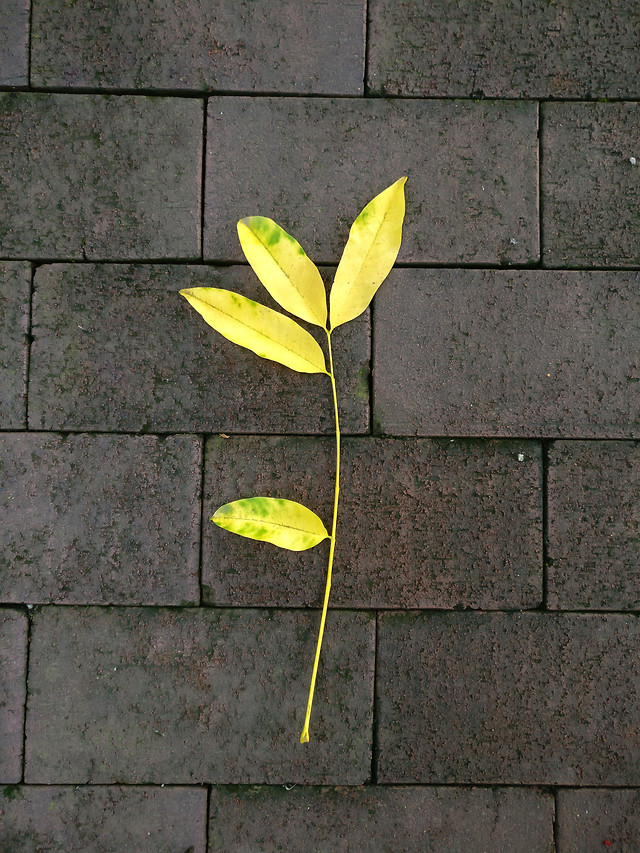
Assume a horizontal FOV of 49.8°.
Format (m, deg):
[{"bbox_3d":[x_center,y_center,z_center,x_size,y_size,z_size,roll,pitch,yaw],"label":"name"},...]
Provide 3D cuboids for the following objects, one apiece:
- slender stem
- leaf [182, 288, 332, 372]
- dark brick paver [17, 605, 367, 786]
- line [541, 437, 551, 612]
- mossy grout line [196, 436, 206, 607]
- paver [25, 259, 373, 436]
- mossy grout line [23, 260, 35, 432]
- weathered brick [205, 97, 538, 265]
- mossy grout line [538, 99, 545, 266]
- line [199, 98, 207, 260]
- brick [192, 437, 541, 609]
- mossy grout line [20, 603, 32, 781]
[{"bbox_3d":[0.003,0.064,0.410,0.014,0.004,0.246,4,88,0],"label":"slender stem"},{"bbox_3d":[-0.038,-0.060,0.413,0.102,0.007,0.029,27,88,0],"label":"leaf"},{"bbox_3d":[-0.070,0.160,0.433,0.204,0.050,0.101,1,88,-1],"label":"dark brick paver"},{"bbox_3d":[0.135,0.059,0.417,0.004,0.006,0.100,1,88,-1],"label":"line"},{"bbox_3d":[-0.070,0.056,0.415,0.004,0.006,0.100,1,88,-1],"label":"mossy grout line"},{"bbox_3d":[-0.071,-0.046,0.440,0.203,0.050,0.101,1,88,-1],"label":"paver"},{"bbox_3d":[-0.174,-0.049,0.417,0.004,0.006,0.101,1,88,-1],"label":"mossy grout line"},{"bbox_3d":[0.032,-0.148,0.445,0.203,0.050,0.101,1,88,-1],"label":"weathered brick"},{"bbox_3d":[0.135,-0.149,0.424,0.004,0.006,0.103,0,88,-1],"label":"mossy grout line"},{"bbox_3d":[-0.070,-0.150,0.422,0.004,0.006,0.101,1,88,-1],"label":"line"},{"bbox_3d":[0.032,0.058,0.438,0.203,0.050,0.101,1,88,-1],"label":"brick"},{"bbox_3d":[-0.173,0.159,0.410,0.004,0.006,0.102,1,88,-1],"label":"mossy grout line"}]

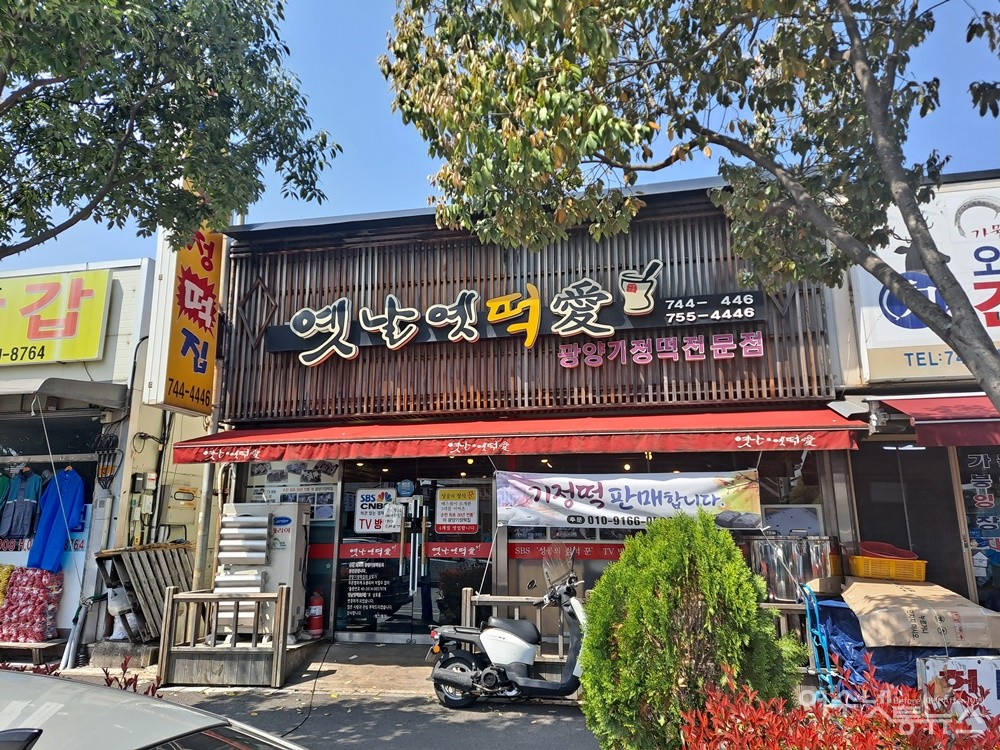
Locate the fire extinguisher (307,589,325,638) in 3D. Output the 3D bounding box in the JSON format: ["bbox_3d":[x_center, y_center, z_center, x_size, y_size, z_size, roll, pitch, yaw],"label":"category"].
[{"bbox_3d":[-1.967,2.568,7.453,0.160,0.490,0.160,-3,-12,13],"label":"fire extinguisher"}]

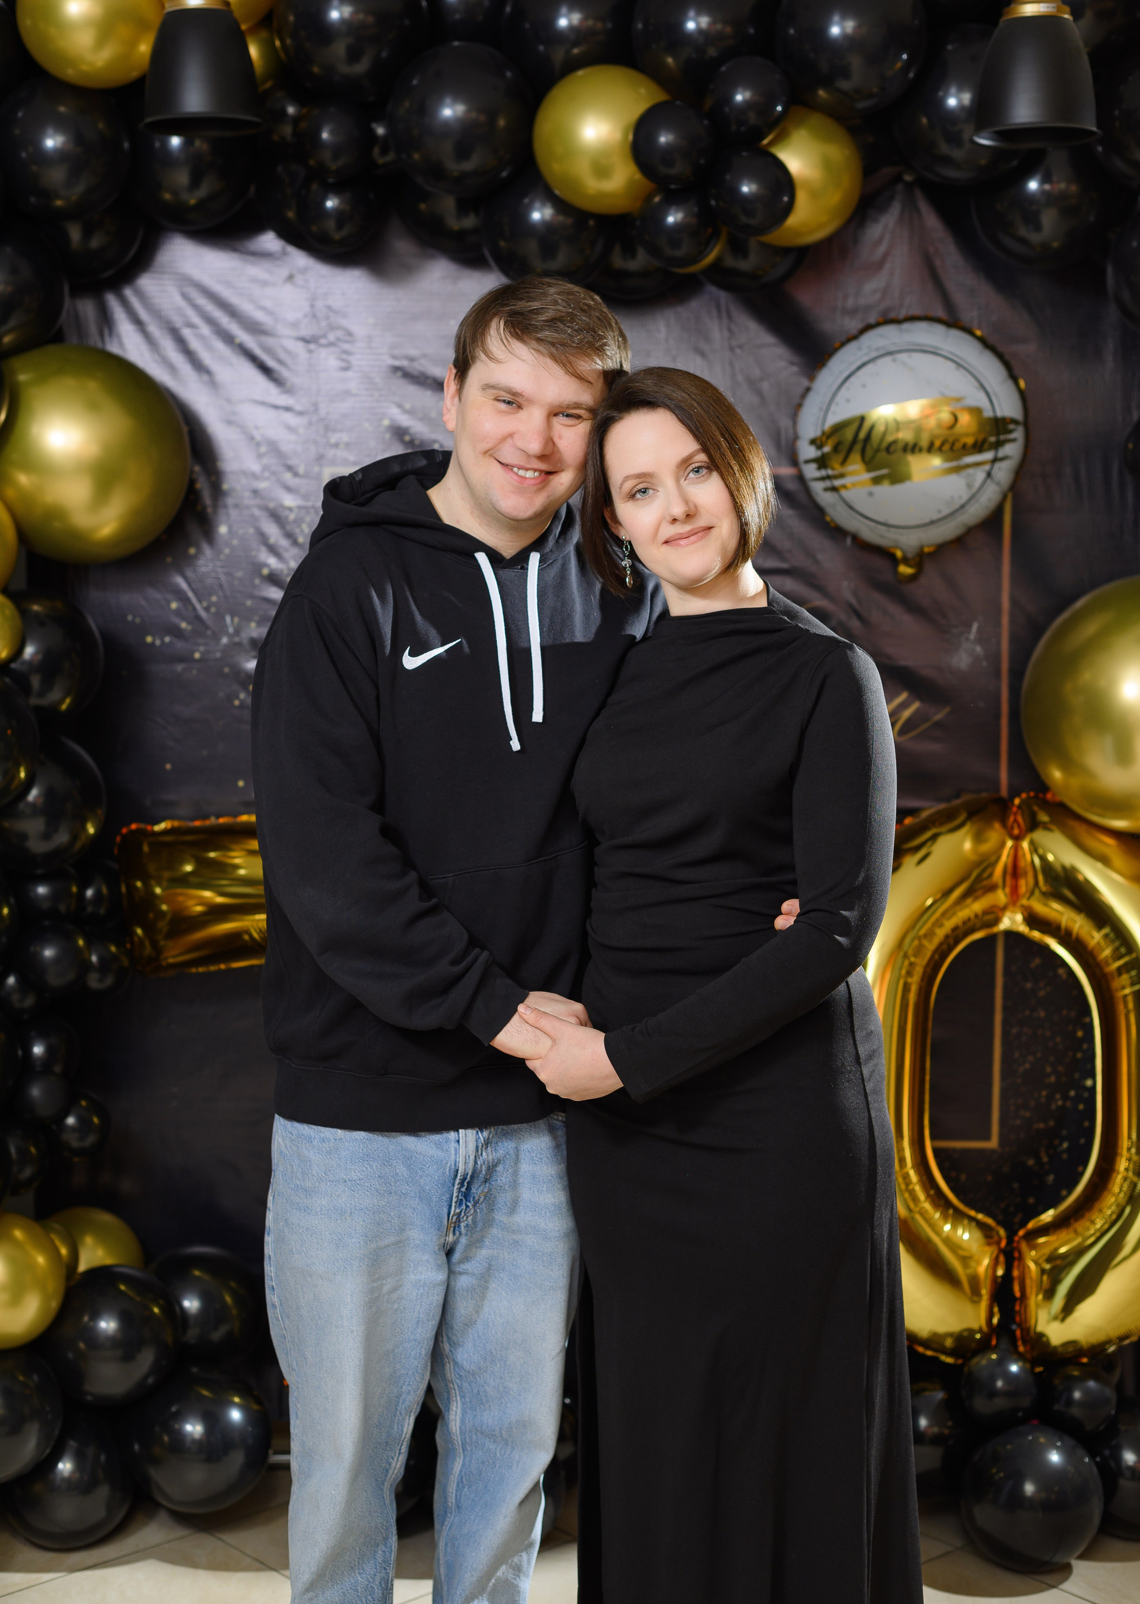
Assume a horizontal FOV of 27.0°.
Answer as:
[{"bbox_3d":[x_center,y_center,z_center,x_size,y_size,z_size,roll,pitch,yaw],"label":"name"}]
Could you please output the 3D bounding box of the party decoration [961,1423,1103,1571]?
[{"bbox_3d":[0.685,1.034,3.525,0.207,0.213,0.216,0,6,0],"label":"party decoration"}]

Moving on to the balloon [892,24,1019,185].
[{"bbox_3d":[0.563,-0.982,3.342,0.214,0.228,0.214,0,6,4],"label":"balloon"}]

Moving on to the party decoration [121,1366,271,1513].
[{"bbox_3d":[-0.570,0.972,3.609,0.227,0.223,0.227,0,6,4],"label":"party decoration"}]

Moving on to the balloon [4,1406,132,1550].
[{"bbox_3d":[-0.755,1.016,3.564,0.196,0.214,0.196,0,6,4],"label":"balloon"}]

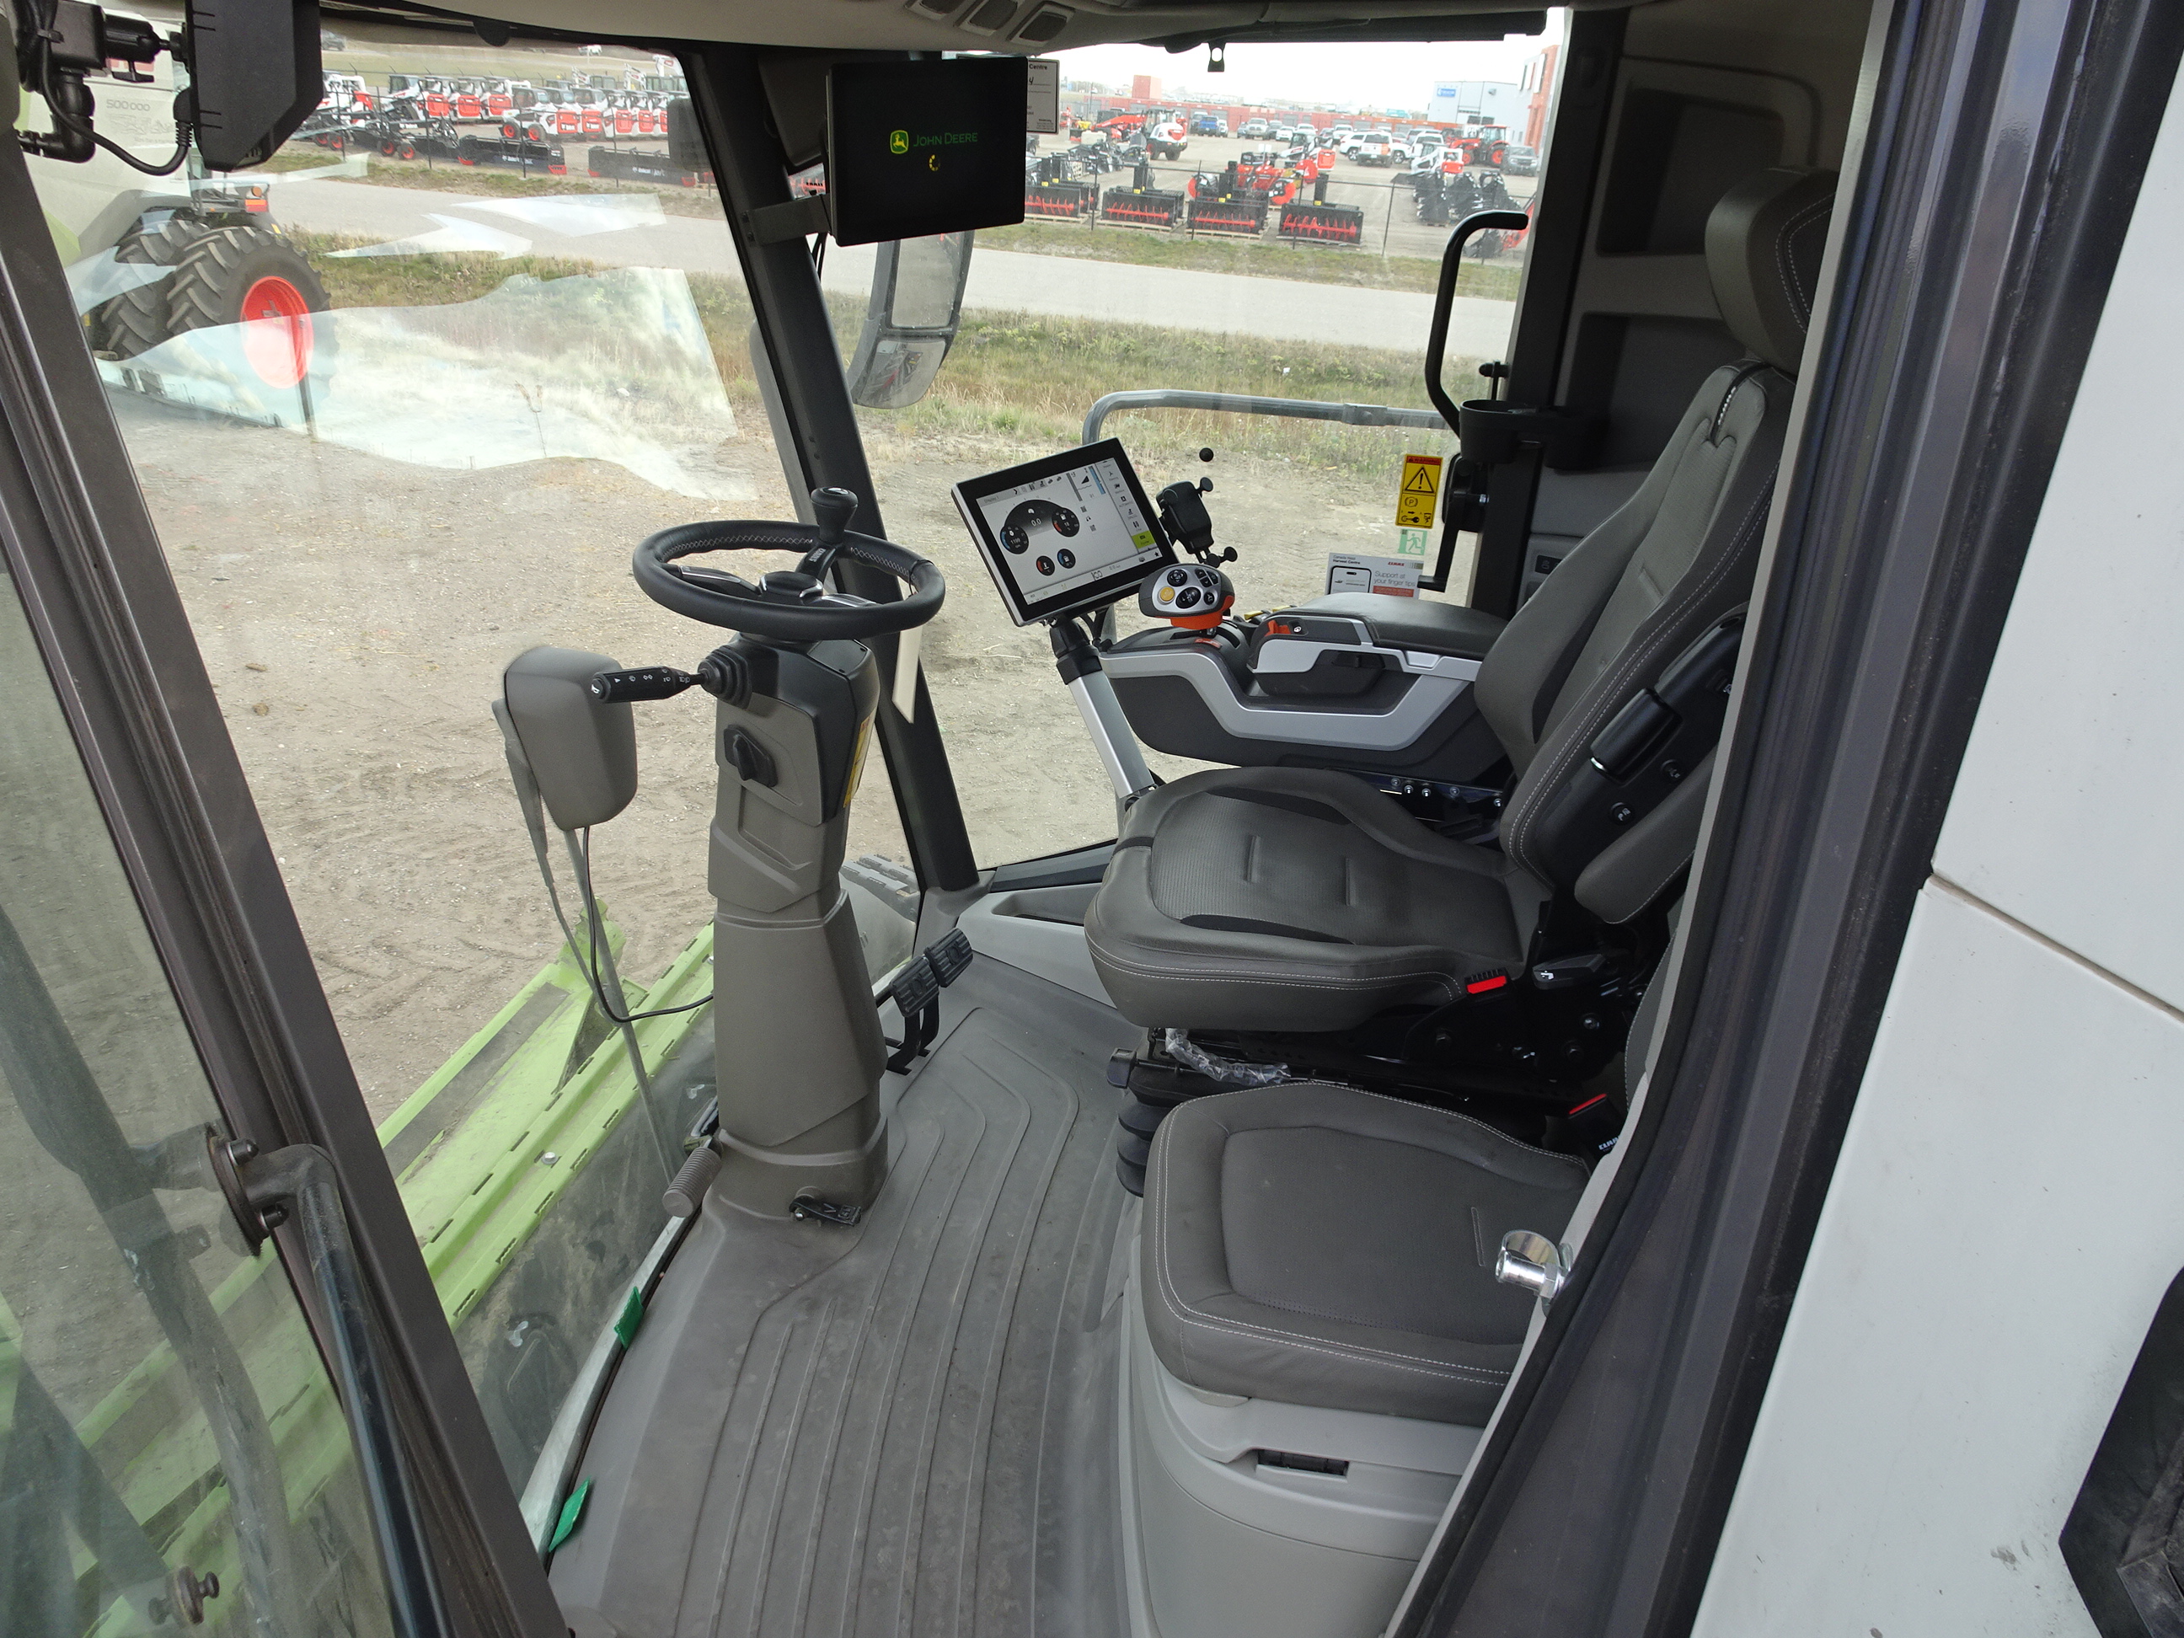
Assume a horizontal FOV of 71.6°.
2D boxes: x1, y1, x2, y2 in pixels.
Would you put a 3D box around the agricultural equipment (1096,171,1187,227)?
[{"bbox_3d":[1.323,-16.542,40.500,2.000,1.300,1.100,5,26,0],"label":"agricultural equipment"}]

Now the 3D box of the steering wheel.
[{"bbox_3d":[-0.368,-0.319,1.859,0.378,0.110,0.378,8,26,-4],"label":"steering wheel"}]

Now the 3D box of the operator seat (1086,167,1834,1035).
[{"bbox_3d":[0.425,-0.264,1.752,0.790,0.950,0.550,7,26,4],"label":"operator seat"}]

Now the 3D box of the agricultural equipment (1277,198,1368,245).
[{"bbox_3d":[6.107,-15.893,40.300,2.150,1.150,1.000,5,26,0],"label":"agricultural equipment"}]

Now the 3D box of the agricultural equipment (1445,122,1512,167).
[{"bbox_3d":[30.115,-52.518,118.000,5.000,2.850,2.200,5,26,0],"label":"agricultural equipment"}]

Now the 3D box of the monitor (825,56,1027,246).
[{"bbox_3d":[-0.229,-0.916,2.067,0.285,0.223,0.045,-17,42,-26],"label":"monitor"}]

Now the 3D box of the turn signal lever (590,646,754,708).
[{"bbox_3d":[-0.497,-0.168,1.790,0.170,0.060,0.055,-8,29,-26],"label":"turn signal lever"}]

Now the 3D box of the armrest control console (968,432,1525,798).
[{"bbox_3d":[0.229,-0.294,2.180,0.830,0.410,0.300,7,26,4],"label":"armrest control console"}]

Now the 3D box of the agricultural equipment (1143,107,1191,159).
[{"bbox_3d":[3.904,-37.276,82.500,1.900,2.450,4.200,-6,28,-23],"label":"agricultural equipment"}]

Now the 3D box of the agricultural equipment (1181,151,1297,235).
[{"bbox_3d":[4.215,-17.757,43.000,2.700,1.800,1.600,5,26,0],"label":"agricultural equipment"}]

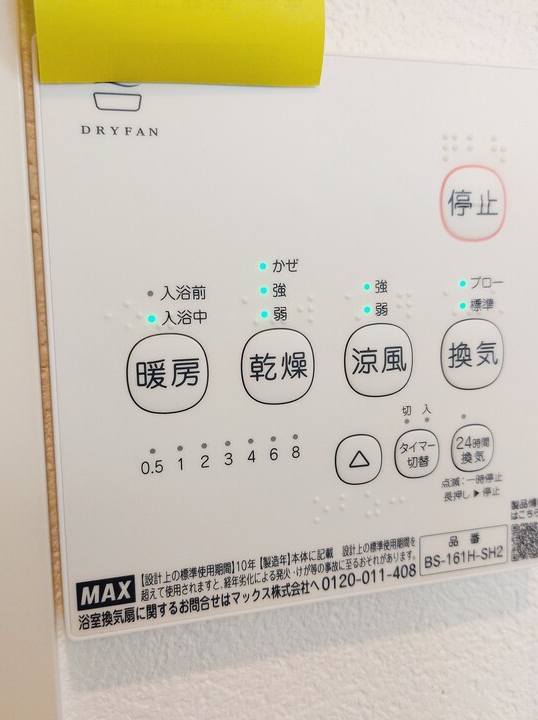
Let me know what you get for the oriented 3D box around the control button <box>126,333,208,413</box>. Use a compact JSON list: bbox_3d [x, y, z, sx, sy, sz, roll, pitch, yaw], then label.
[{"bbox_3d":[-0.020,0.003,0.135,0.017,0.016,0.002,-3,6,-16],"label":"control button"}]

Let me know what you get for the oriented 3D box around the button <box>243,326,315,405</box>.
[{"bbox_3d":[0.002,0.001,0.142,0.017,0.016,0.002,-3,6,-16],"label":"button"}]

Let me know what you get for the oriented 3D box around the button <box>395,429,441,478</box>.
[{"bbox_3d":[0.034,0.022,0.153,0.011,0.011,0.002,-3,6,-16],"label":"button"}]

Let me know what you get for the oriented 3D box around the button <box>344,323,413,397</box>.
[{"bbox_3d":[0.025,0.000,0.148,0.017,0.016,0.002,-3,6,-16],"label":"button"}]

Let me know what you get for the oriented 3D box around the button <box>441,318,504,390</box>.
[{"bbox_3d":[0.048,-0.001,0.155,0.017,0.016,0.002,-3,6,-16],"label":"button"}]

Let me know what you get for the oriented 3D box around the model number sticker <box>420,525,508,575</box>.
[{"bbox_3d":[0.047,0.046,0.159,0.024,0.010,0.001,-3,6,-16],"label":"model number sticker"}]

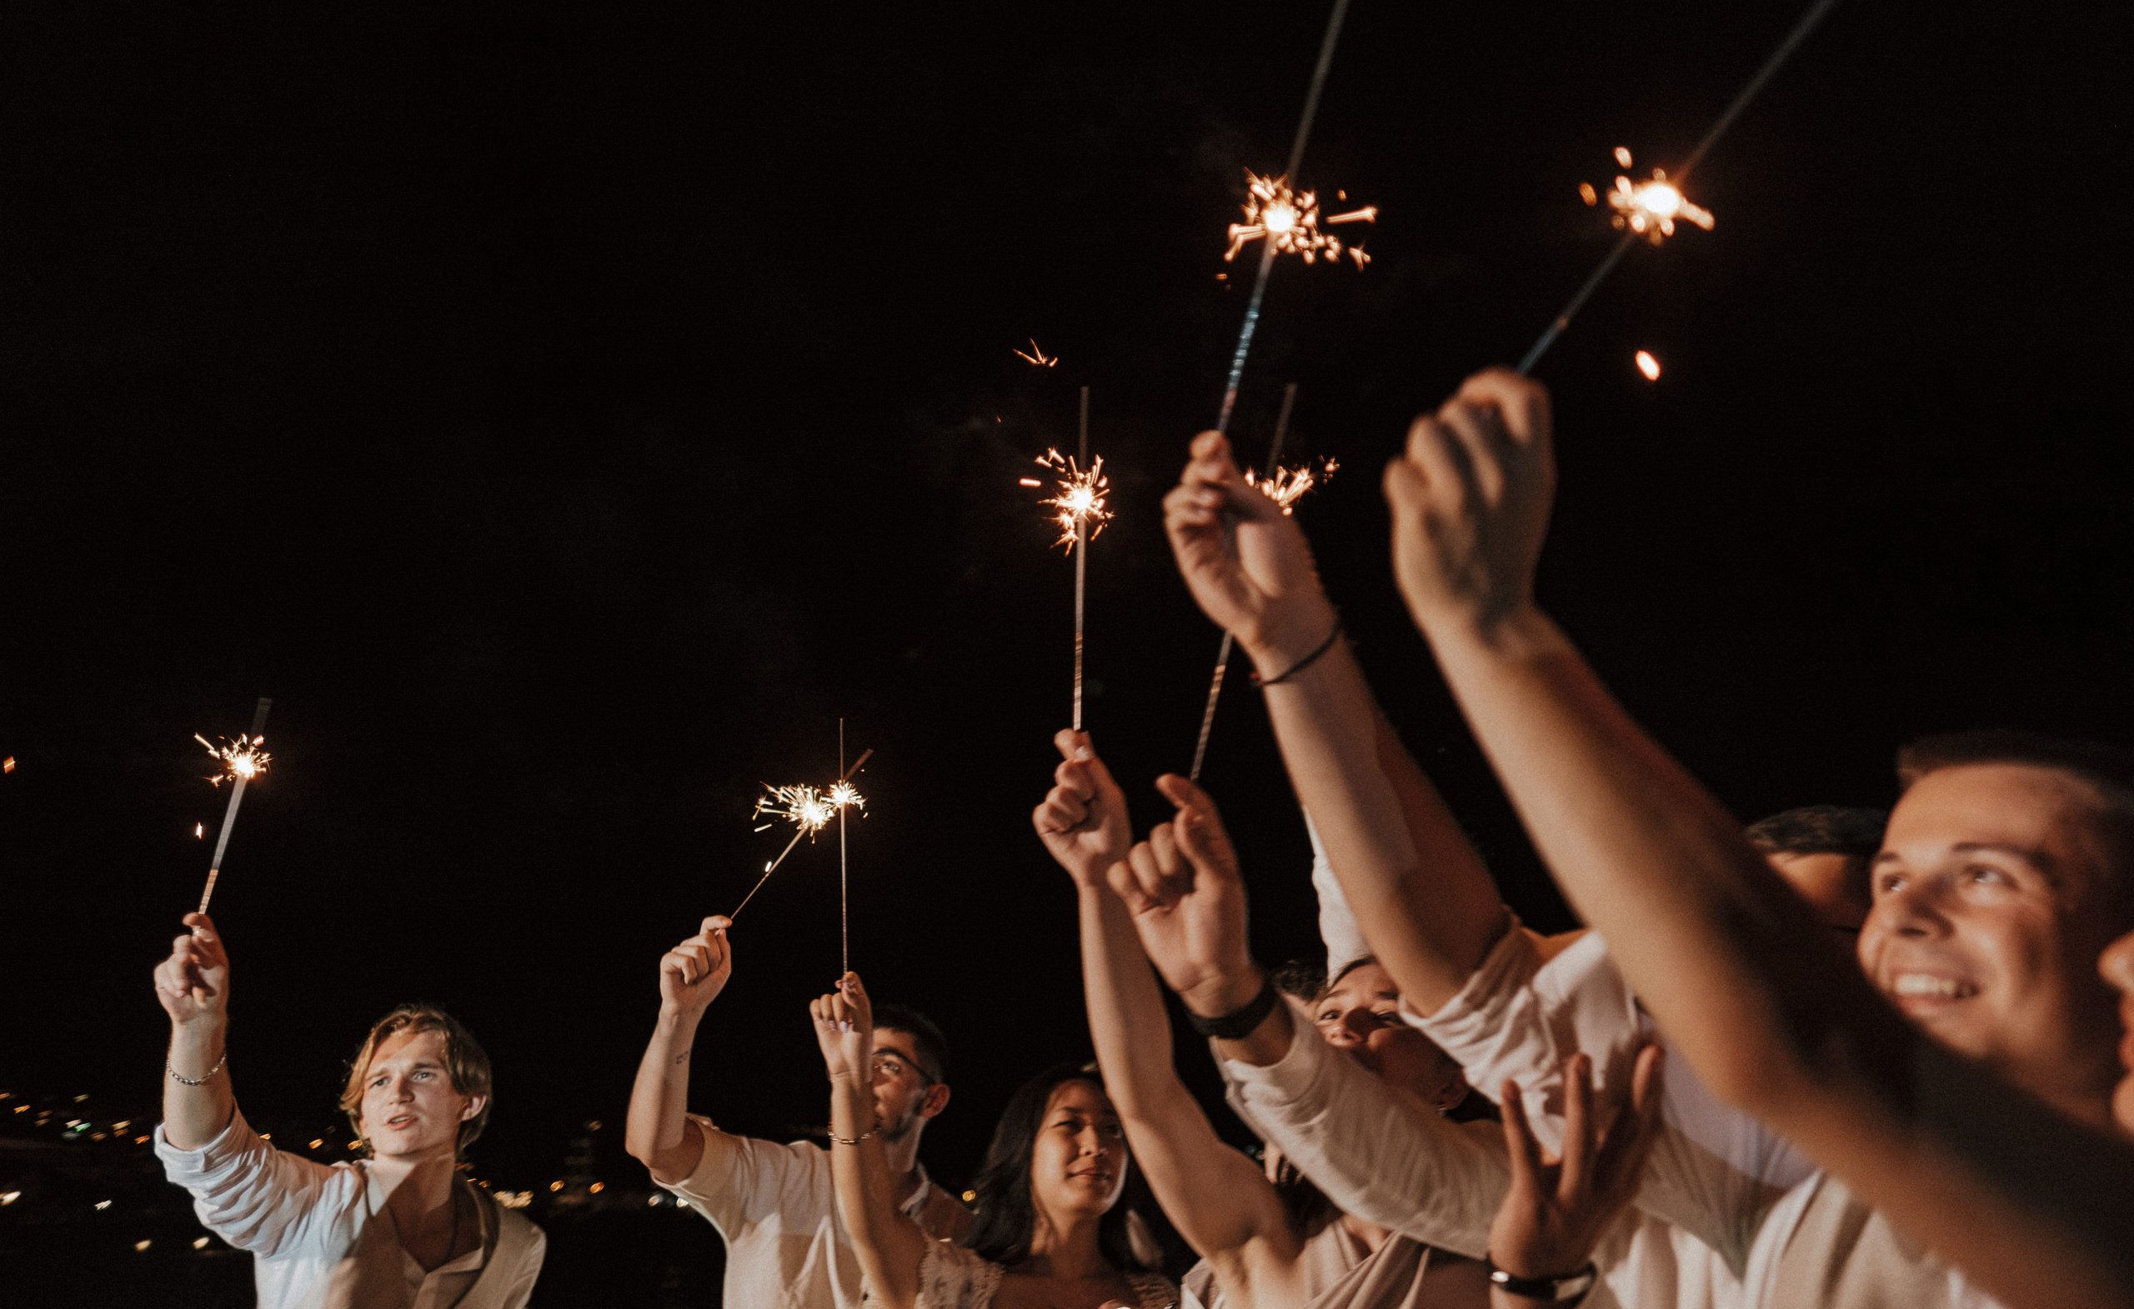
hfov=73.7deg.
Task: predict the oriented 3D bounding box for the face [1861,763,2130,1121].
[{"bbox_3d":[0.583,0.176,0.915,0.165,0.215,0.160,25,-23,-24],"label":"face"}]

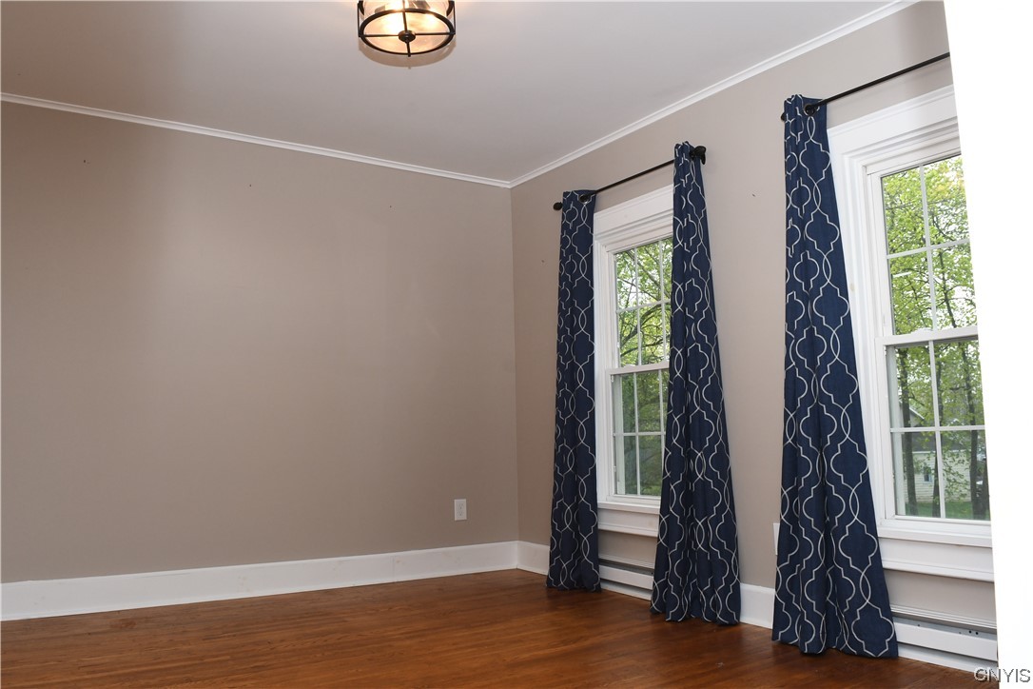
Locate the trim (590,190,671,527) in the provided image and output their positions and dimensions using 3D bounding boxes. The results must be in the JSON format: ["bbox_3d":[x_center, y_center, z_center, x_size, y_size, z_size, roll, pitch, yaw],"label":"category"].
[{"bbox_3d":[0.645,0.098,3.950,0.090,1.720,0.670,4,-9,-36],"label":"trim"}]

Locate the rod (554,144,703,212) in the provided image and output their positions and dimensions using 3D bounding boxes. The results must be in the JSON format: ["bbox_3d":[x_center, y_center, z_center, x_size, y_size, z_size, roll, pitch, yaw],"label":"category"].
[{"bbox_3d":[0.553,-0.835,4.016,0.100,0.075,1.120,4,-9,-36],"label":"rod"}]

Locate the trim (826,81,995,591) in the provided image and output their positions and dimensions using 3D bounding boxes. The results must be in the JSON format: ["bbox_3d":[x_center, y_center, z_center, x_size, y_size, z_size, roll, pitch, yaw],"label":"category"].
[{"bbox_3d":[1.497,-0.054,2.799,0.100,1.720,0.680,4,-9,-36],"label":"trim"}]

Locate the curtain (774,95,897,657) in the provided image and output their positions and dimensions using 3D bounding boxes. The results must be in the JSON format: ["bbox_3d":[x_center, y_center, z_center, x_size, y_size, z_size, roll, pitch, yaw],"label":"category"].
[{"bbox_3d":[1.173,0.061,2.995,0.180,2.140,0.420,4,-9,-36],"label":"curtain"}]

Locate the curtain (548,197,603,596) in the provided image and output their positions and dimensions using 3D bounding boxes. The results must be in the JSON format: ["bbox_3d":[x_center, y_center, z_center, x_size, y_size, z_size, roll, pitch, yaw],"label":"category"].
[{"bbox_3d":[0.316,0.222,4.185,0.160,2.140,0.350,4,-9,-36],"label":"curtain"}]

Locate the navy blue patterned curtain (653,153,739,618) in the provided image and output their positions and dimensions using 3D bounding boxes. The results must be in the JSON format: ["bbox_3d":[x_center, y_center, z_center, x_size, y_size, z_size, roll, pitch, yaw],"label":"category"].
[{"bbox_3d":[0.791,0.132,3.522,0.170,2.140,0.400,4,-9,-36],"label":"navy blue patterned curtain"}]

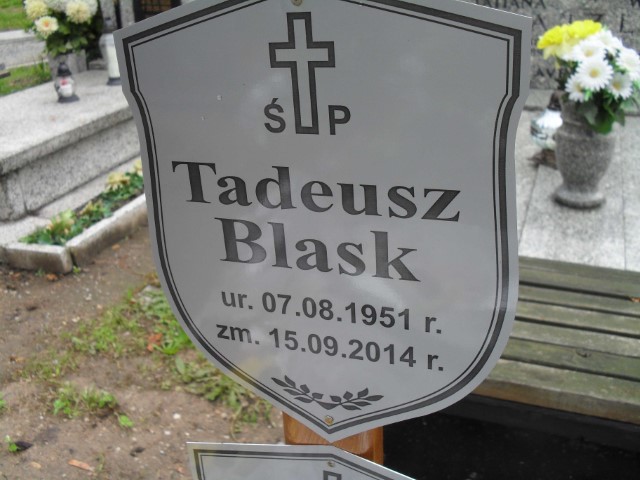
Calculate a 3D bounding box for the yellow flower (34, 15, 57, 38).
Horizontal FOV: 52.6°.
[{"bbox_3d":[-1.353,-1.056,3.200,0.115,0.115,0.055,-11,9,-14],"label":"yellow flower"}]

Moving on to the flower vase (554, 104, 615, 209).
[{"bbox_3d":[0.642,-0.220,1.558,0.145,0.260,0.145,7,28,21],"label":"flower vase"}]

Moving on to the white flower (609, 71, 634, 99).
[{"bbox_3d":[0.660,-0.341,1.430,0.066,0.066,0.032,4,9,15],"label":"white flower"}]

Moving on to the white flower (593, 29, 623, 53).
[{"bbox_3d":[0.651,-0.451,1.470,0.075,0.035,0.072,-6,63,-5],"label":"white flower"}]

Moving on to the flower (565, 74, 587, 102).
[{"bbox_3d":[0.573,-0.337,1.440,0.065,0.066,0.032,14,18,31],"label":"flower"}]

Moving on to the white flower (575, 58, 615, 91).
[{"bbox_3d":[0.598,-0.363,1.410,0.084,0.082,0.033,7,11,21],"label":"white flower"}]

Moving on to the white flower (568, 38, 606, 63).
[{"bbox_3d":[0.591,-0.417,1.430,0.082,0.035,0.075,7,66,21],"label":"white flower"}]

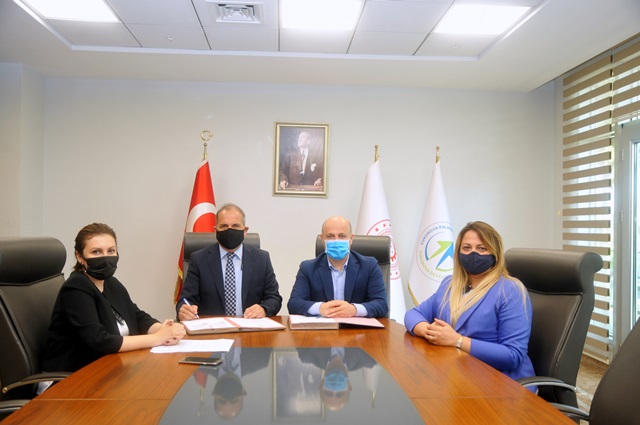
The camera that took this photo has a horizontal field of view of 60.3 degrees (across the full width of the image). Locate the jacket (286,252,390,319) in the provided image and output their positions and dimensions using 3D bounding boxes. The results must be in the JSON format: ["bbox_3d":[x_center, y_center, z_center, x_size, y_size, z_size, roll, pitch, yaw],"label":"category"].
[{"bbox_3d":[0.095,0.486,2.978,0.550,0.560,0.440,1,-1,-4],"label":"jacket"}]

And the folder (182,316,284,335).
[{"bbox_3d":[-0.427,0.536,2.682,0.470,0.040,0.290,1,-2,-20],"label":"folder"}]

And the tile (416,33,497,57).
[{"bbox_3d":[1.161,-1.421,4.684,0.600,0.020,0.590,1,-1,-3],"label":"tile"}]

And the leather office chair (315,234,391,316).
[{"bbox_3d":[0.234,0.737,3.283,0.620,1.184,0.700,1,-1,-6],"label":"leather office chair"}]

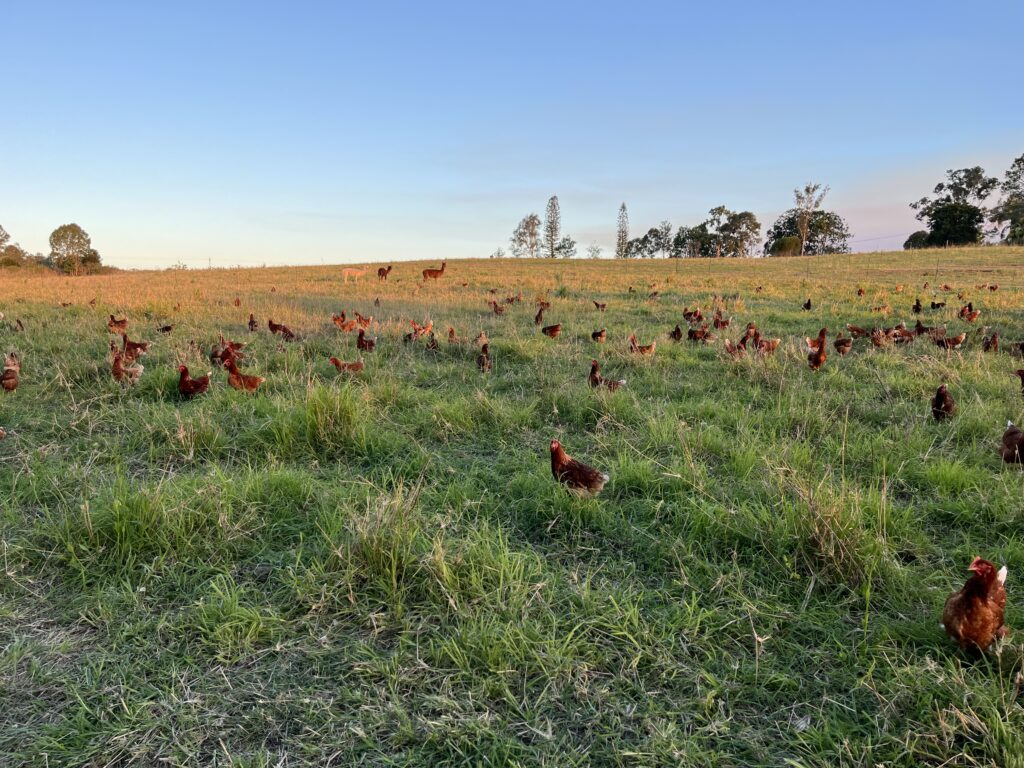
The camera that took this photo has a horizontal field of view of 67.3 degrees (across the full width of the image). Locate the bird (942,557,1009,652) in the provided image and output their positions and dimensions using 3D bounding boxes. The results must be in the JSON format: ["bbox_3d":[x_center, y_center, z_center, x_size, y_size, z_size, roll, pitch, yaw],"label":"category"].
[{"bbox_3d":[1.750,0.815,2.900,0.210,0.410,0.380,7,11,41],"label":"bird"}]

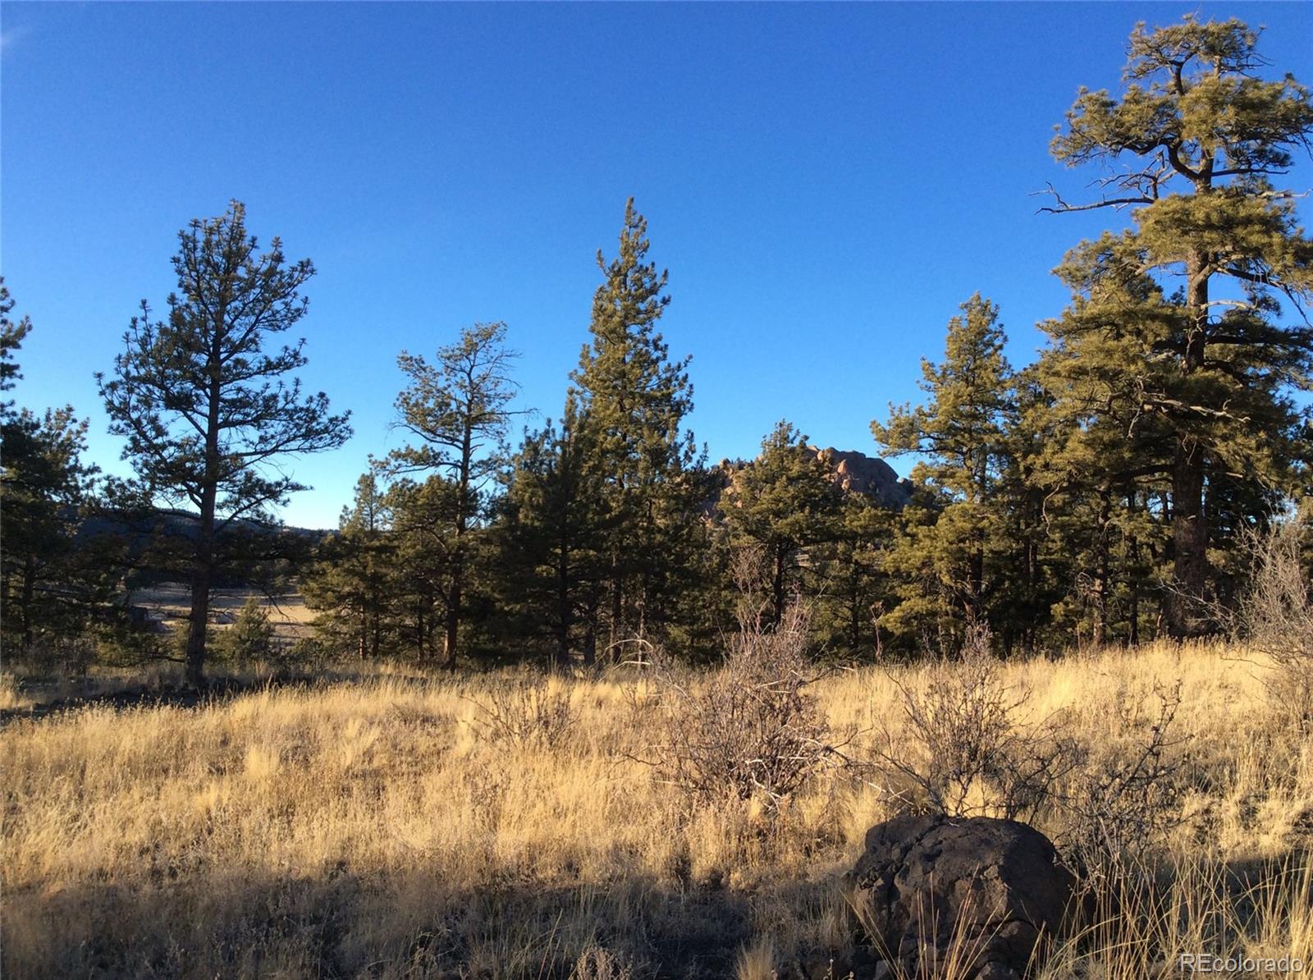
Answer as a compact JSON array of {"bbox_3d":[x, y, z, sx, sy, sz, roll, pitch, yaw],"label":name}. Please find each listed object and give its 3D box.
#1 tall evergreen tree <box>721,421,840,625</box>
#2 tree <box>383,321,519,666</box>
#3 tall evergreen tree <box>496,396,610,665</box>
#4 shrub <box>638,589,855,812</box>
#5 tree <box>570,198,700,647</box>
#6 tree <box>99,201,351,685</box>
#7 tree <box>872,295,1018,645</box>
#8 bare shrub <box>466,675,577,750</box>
[{"bbox_3d":[2.766,1.006,27.000,2.590,5.020,2.590,1,-3,0],"label":"tall evergreen tree"},{"bbox_3d":[-3.735,0.065,22.000,2.380,6.210,2.380,1,-3,0],"label":"tree"},{"bbox_3d":[-1.924,0.743,22.500,2.050,4.940,2.050,1,-3,0],"label":"tall evergreen tree"},{"bbox_3d":[0.547,1.338,7.600,1.300,1.350,1.170,1,-3,0],"label":"shrub"},{"bbox_3d":[-0.460,-1.369,26.500,2.740,9.950,2.740,1,-3,0],"label":"tree"},{"bbox_3d":[-6.230,-0.667,17.500,3.540,6.950,3.360,1,-3,0],"label":"tree"},{"bbox_3d":[5.958,-0.370,25.000,2.920,7.230,2.920,1,-3,0],"label":"tree"},{"bbox_3d":[-1.113,1.846,10.000,0.890,0.640,0.800,1,-3,0],"label":"bare shrub"}]

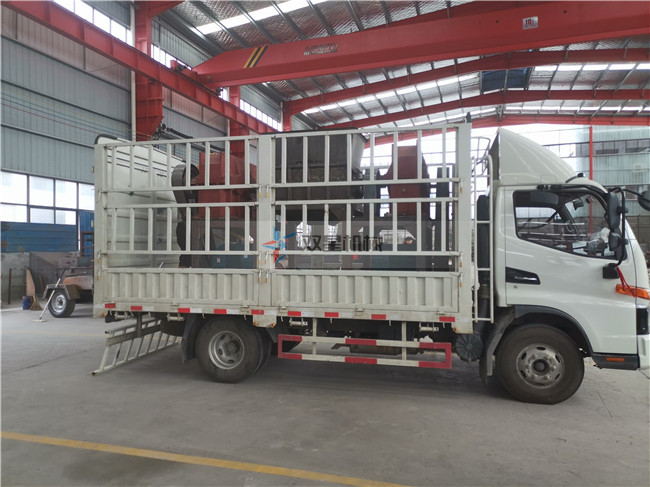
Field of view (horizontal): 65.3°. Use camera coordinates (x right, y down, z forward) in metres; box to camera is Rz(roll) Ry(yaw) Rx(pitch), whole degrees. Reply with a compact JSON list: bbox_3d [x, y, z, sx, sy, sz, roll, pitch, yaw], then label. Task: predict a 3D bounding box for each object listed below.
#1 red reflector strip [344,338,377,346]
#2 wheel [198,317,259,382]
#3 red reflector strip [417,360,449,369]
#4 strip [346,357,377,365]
[{"bbox_3d":[0.379,1.028,5.277,0.324,0.054,0.025,0,-1,14],"label":"red reflector strip"},{"bbox_3d":[-1.098,1.194,5.832,0.775,0.775,0.210,0,-1,14],"label":"wheel"},{"bbox_3d":[1.110,1.222,5.097,0.318,0.054,0.025,0,-1,14],"label":"red reflector strip"},{"bbox_3d":[0.380,1.217,5.274,0.337,0.054,0.025,0,-1,14],"label":"strip"}]

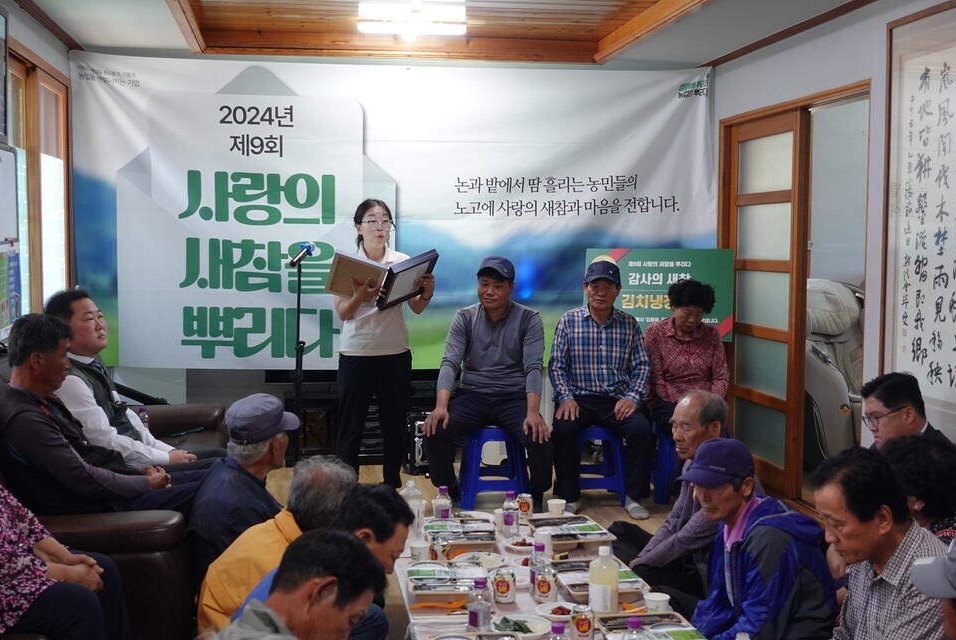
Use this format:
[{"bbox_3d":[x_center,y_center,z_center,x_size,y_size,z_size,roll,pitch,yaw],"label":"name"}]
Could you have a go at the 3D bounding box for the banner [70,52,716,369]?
[{"bbox_3d":[-0.462,-0.656,7.374,4.000,1.950,0.070,0,4,-9],"label":"banner"}]

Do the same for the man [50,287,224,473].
[{"bbox_3d":[-1.280,0.476,4.550,0.920,1.200,0.580,0,4,0],"label":"man"}]

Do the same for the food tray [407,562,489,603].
[{"bbox_3d":[-0.089,0.797,3.566,0.243,0.048,0.319,0,4,-6],"label":"food tray"}]

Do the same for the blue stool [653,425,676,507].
[{"bbox_3d":[1.145,0.755,6.380,0.360,0.420,0.360,0,4,-9],"label":"blue stool"}]

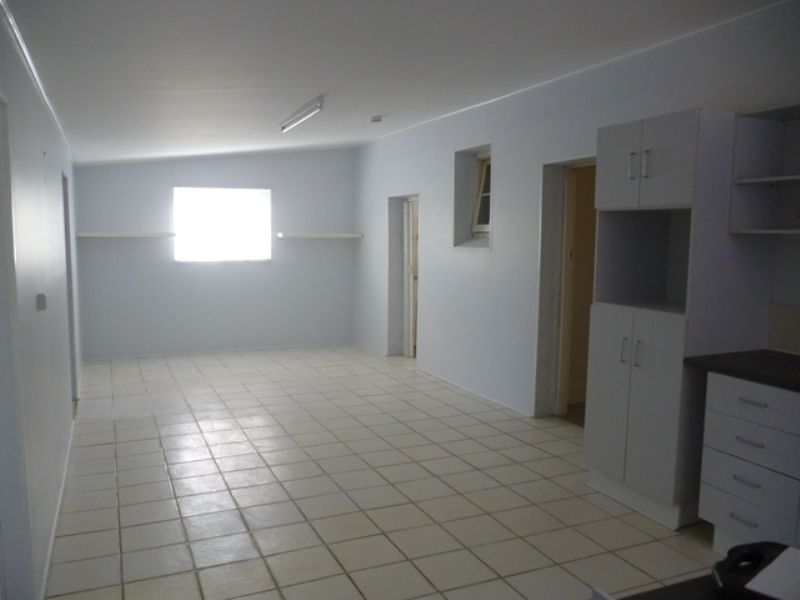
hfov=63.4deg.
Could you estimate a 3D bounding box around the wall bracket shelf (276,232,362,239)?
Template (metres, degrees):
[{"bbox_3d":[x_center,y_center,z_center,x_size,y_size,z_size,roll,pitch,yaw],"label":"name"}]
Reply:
[{"bbox_3d":[-1.063,-0.846,8.633,1.151,0.049,0.198,-2,6,-24],"label":"wall bracket shelf"}]

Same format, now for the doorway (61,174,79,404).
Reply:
[{"bbox_3d":[-2.811,-0.038,5.393,0.122,1.964,0.868,-2,6,-24],"label":"doorway"}]

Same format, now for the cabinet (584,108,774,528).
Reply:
[{"bbox_3d":[1.545,0.092,3.658,0.585,2.122,0.694,-2,6,-24],"label":"cabinet"}]

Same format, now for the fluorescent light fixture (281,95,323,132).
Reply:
[{"bbox_3d":[-0.815,-1.498,5.289,0.079,0.113,1.239,-2,6,-24],"label":"fluorescent light fixture"}]

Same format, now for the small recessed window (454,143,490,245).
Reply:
[{"bbox_3d":[0.791,-0.975,6.229,0.236,0.935,0.658,-2,6,-24],"label":"small recessed window"}]

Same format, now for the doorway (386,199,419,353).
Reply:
[{"bbox_3d":[0.142,-0.237,7.736,0.254,1.973,0.862,-2,6,-24],"label":"doorway"}]

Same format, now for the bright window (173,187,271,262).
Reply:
[{"bbox_3d":[-2.245,-0.952,8.243,1.194,0.907,0.107,-2,6,-24],"label":"bright window"}]

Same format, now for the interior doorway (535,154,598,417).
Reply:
[{"bbox_3d":[1.424,-0.008,4.928,0.254,2.077,0.865,-2,6,-24],"label":"interior doorway"}]

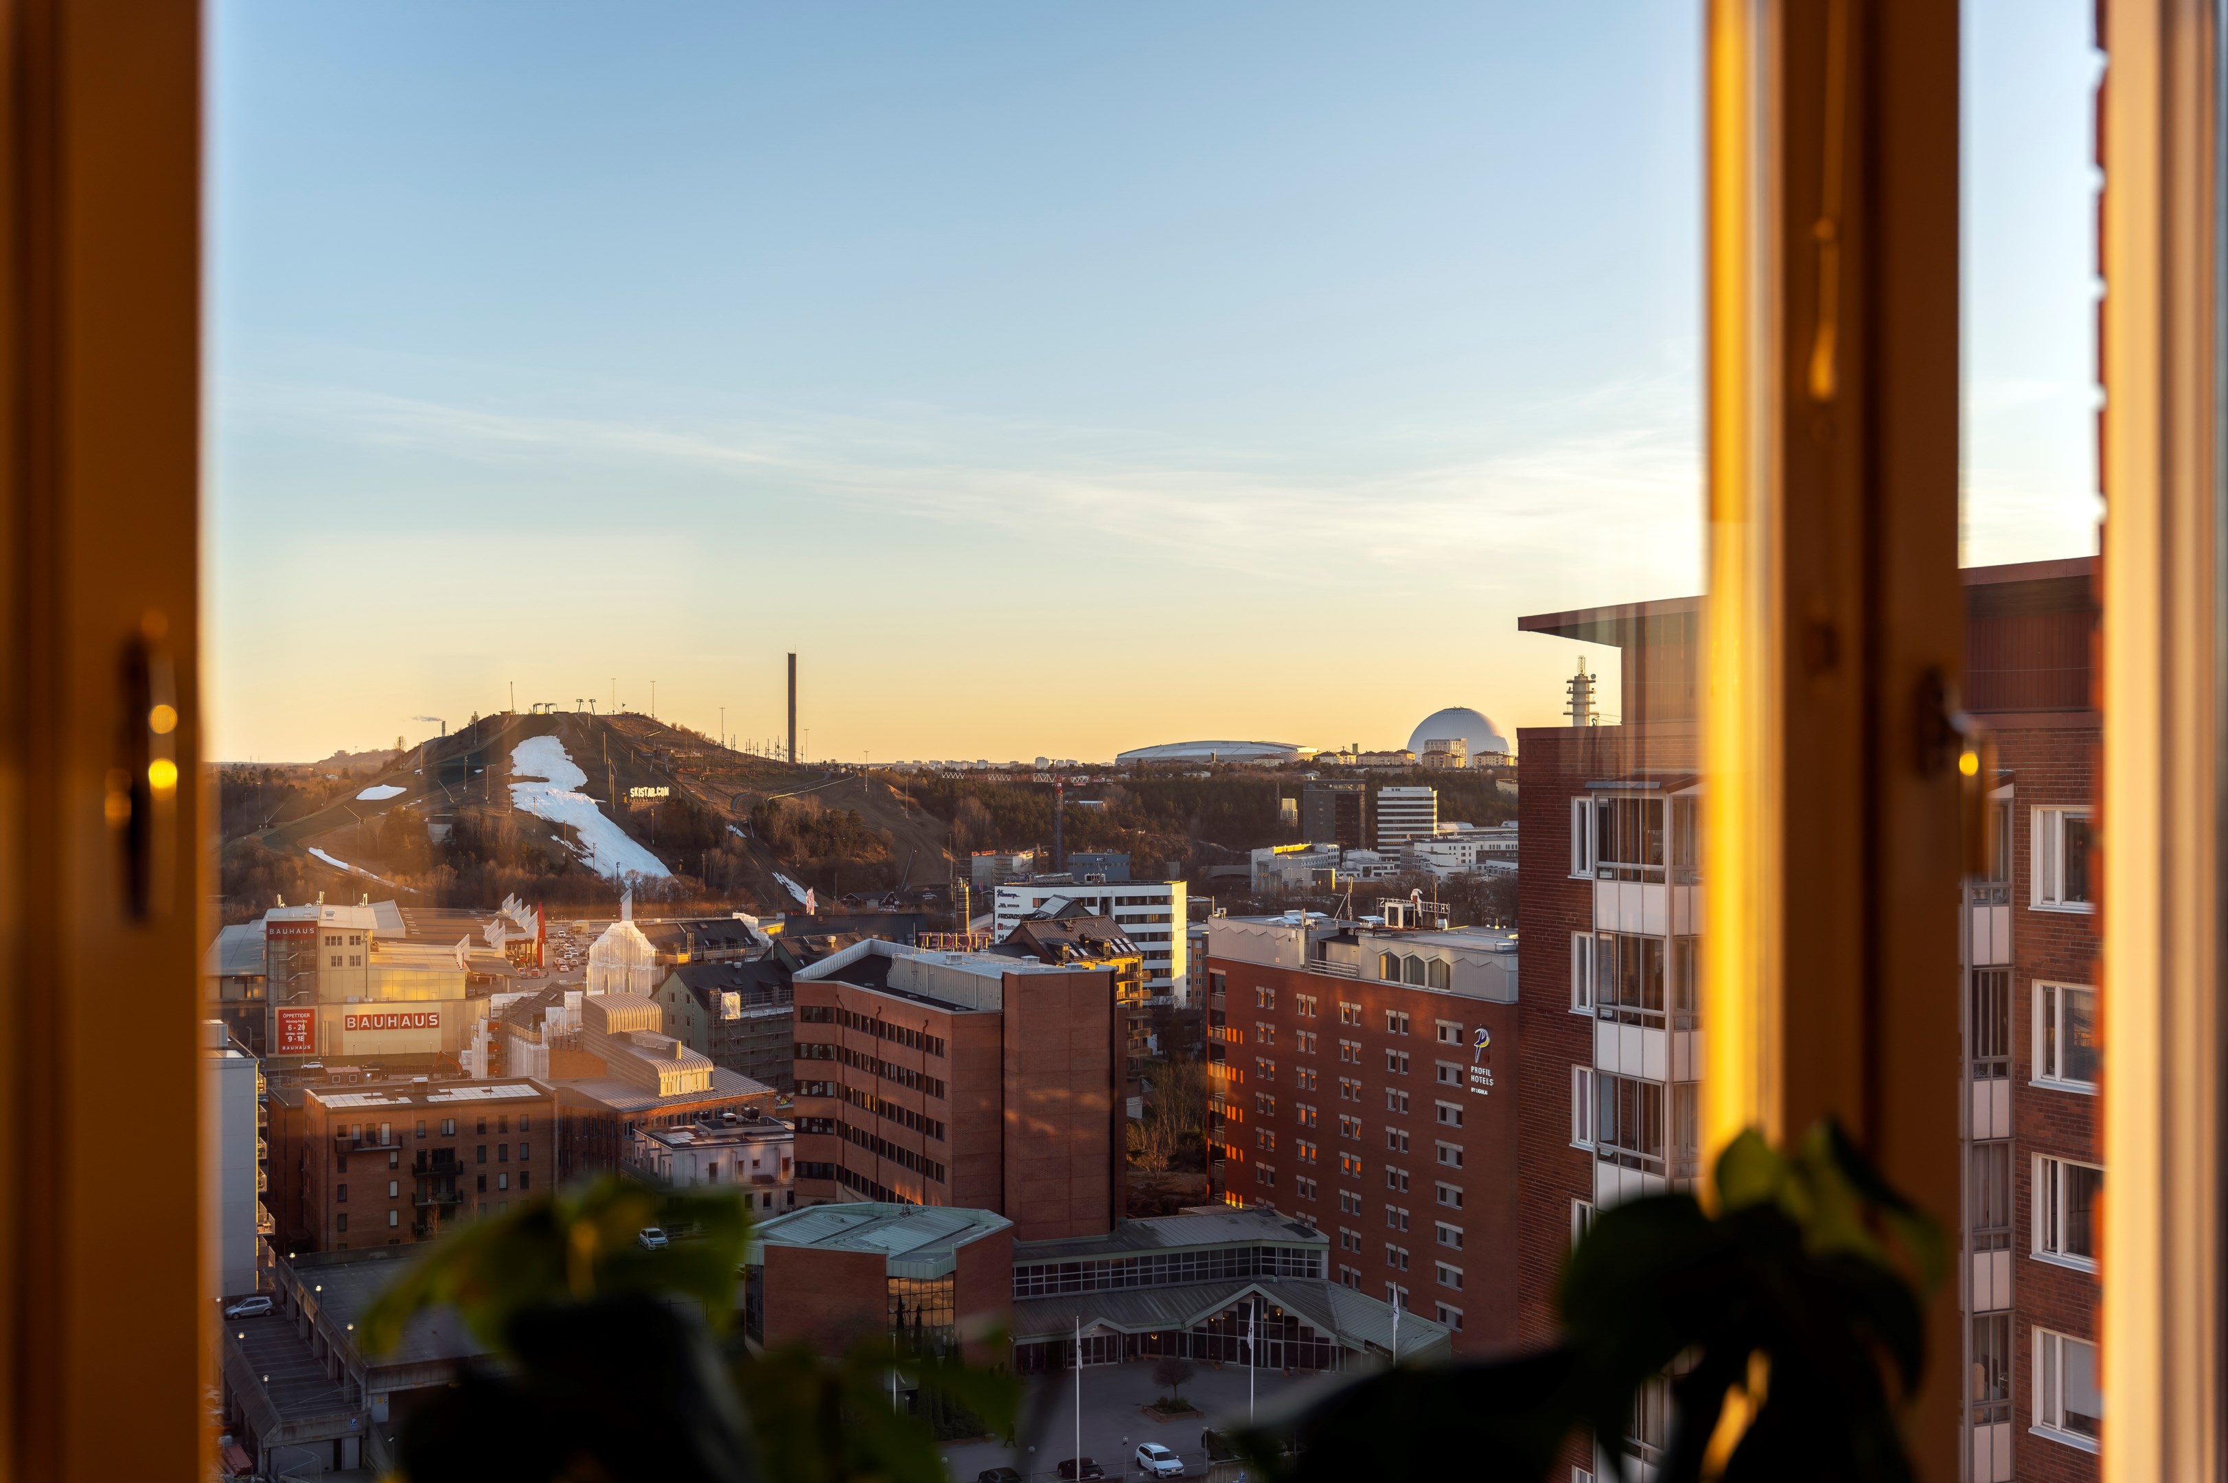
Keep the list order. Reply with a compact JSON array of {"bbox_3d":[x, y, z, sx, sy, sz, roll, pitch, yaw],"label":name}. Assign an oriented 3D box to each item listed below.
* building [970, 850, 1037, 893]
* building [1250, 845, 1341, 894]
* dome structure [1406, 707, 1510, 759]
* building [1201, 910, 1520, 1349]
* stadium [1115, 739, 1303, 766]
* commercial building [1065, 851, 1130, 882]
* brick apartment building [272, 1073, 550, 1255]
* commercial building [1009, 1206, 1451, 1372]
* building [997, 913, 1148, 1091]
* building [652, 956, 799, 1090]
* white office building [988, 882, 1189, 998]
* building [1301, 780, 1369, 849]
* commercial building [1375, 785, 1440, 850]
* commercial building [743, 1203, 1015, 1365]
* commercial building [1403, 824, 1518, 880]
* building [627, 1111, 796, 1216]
[{"bbox_3d":[-36.660,45.700,799.590,20.000,19.000,17.000,0,-1,-10],"label":"building"},{"bbox_3d":[86.000,59.822,1135.000,32.000,20.700,32.000,0,0,27],"label":"building"},{"bbox_3d":[368.090,6.350,2579.940,110.000,85.000,110.000,0,-1,8],"label":"dome structure"},{"bbox_3d":[24.570,31.270,195.990,14.000,32.000,47.500,0,-1,-24],"label":"building"},{"bbox_3d":[112.870,20.480,2719.820,208.000,42.000,170.000,0,-1,10],"label":"stadium"},{"bbox_3d":[-5.300,52.842,860.000,22.000,26.700,18.000,0,0,0],"label":"commercial building"},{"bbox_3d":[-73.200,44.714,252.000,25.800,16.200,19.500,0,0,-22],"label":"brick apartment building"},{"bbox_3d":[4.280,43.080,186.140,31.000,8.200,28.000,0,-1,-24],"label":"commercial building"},{"bbox_3d":[-6.600,40.936,373.000,19.800,26.500,14.000,0,0,-43],"label":"building"},{"bbox_3d":[-48.800,37.853,306.000,11.000,18.700,22.000,0,0,30],"label":"building"},{"bbox_3d":[-4.590,38.860,468.140,35.000,24.700,14.000,0,-1,12],"label":"white office building"},{"bbox_3d":[109.500,44.432,1192.000,28.000,50.300,18.000,0,0,-3],"label":"building"},{"bbox_3d":[139.840,41.130,1147.630,25.500,38.500,16.000,0,-1,13],"label":"commercial building"},{"bbox_3d":[-17.300,41.185,178.500,17.600,10.800,17.600,0,0,22],"label":"commercial building"},{"bbox_3d":[160.910,48.760,1084.560,60.000,24.000,35.000,0,-1,-18],"label":"commercial building"},{"bbox_3d":[-39.280,43.360,244.980,15.500,8.900,13.500,0,-1,-24],"label":"building"}]

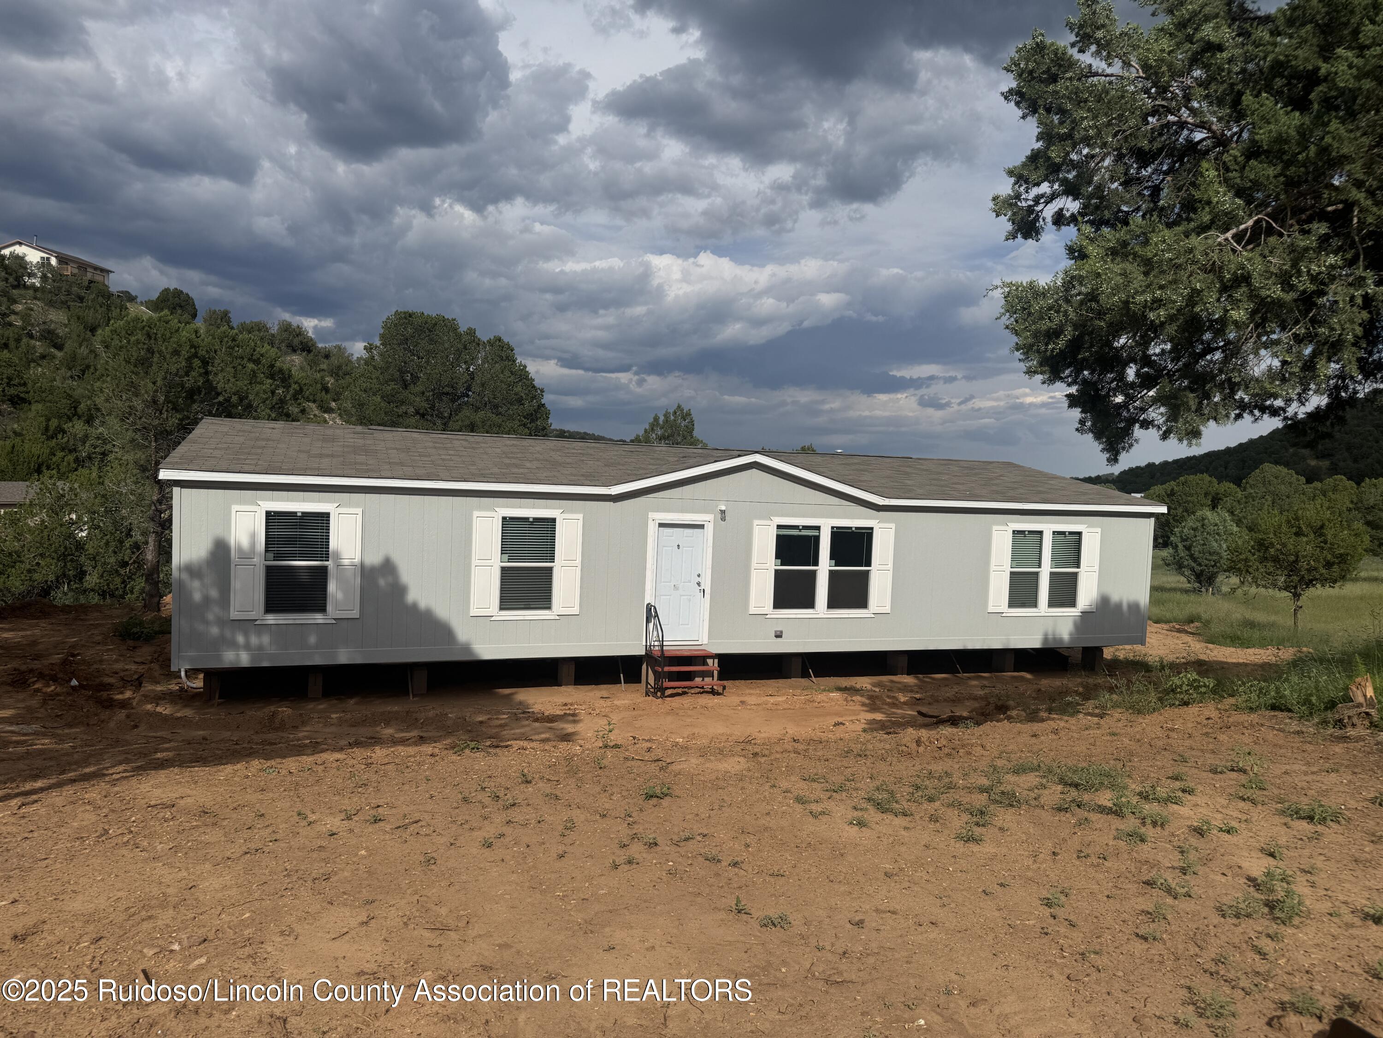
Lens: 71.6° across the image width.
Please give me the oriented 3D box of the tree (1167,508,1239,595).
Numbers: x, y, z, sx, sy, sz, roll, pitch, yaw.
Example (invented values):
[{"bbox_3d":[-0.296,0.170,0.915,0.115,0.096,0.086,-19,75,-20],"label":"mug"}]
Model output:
[{"bbox_3d":[18.033,1.183,34.076,2.750,3.100,2.750,4,3,28],"label":"tree"}]

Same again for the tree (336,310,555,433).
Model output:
[{"bbox_3d":[-9.472,-3.219,36.226,7.400,9.200,7.400,2,3,-15],"label":"tree"}]

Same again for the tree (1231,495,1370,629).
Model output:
[{"bbox_3d":[17.564,1.266,27.897,3.700,3.950,3.700,4,3,32],"label":"tree"}]

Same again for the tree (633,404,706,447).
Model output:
[{"bbox_3d":[-1.216,-2.118,48.180,4.600,7.300,4.600,2,3,-2],"label":"tree"}]

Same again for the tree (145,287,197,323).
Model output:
[{"bbox_3d":[-56.836,-22.983,105.118,5.200,4.800,5.200,1,3,-29],"label":"tree"}]

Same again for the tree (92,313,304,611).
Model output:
[{"bbox_3d":[-11.128,-1.229,21.465,4.500,6.700,4.500,1,3,-27],"label":"tree"}]

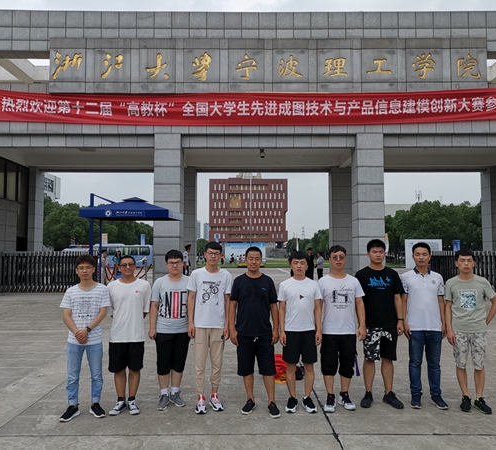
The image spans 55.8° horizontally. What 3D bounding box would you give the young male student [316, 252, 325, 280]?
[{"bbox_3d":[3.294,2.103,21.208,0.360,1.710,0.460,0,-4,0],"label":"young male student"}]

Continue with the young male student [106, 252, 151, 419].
[{"bbox_3d":[-1.282,1.161,5.052,0.446,1.654,0.360,0,-4,-6],"label":"young male student"}]

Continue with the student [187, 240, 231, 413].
[{"bbox_3d":[-0.410,1.062,5.020,0.468,1.791,0.320,0,-3,0],"label":"student"}]

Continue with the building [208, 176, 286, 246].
[{"bbox_3d":[0.355,-3.088,218.601,34.737,36.039,26.000,0,-3,0],"label":"building"}]

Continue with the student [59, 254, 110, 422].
[{"bbox_3d":[-1.708,1.147,4.912,0.513,1.665,0.380,1,-4,-8],"label":"student"}]

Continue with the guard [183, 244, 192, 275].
[{"bbox_3d":[-2.241,1.622,17.317,0.380,1.800,0.500,0,-4,-6],"label":"guard"}]

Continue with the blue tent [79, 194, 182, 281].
[{"bbox_3d":[-3.451,0.783,14.192,2.478,3.465,2.478,0,-3,0],"label":"blue tent"}]

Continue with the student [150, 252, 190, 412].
[{"bbox_3d":[-0.850,1.121,5.144,0.464,1.689,0.330,0,-3,0],"label":"student"}]

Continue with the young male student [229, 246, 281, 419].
[{"bbox_3d":[0.073,1.092,4.934,0.534,1.719,0.330,0,-3,0],"label":"young male student"}]

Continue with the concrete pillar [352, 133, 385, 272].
[{"bbox_3d":[4.597,-0.347,17.990,0.986,6.175,0.980,0,-3,0],"label":"concrete pillar"}]

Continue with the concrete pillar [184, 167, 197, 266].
[{"bbox_3d":[-2.916,0.154,22.085,0.940,5.686,0.920,0,-4,0],"label":"concrete pillar"}]

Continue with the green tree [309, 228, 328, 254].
[{"bbox_3d":[15.009,4.259,94.925,5.800,7.000,5.800,0,-4,0],"label":"green tree"}]

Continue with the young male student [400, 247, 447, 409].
[{"bbox_3d":[1.923,1.081,5.150,0.489,1.766,0.310,0,-3,0],"label":"young male student"}]

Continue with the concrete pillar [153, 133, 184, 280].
[{"bbox_3d":[-2.912,-0.319,17.338,0.940,6.004,0.960,0,-4,0],"label":"concrete pillar"}]

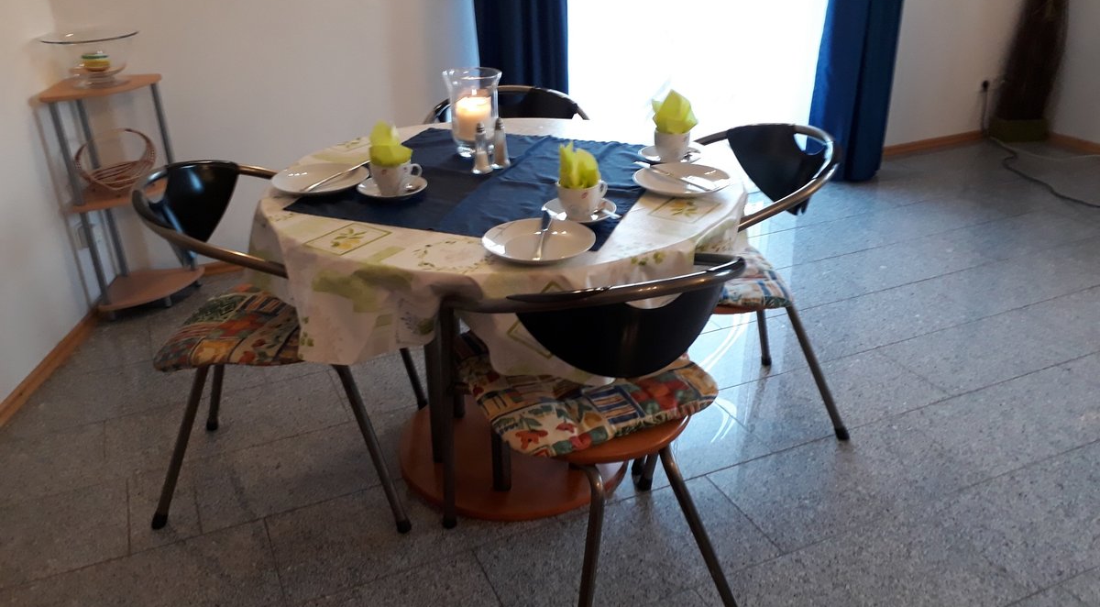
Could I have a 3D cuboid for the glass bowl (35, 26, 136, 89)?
[{"bbox_3d":[-1.449,-0.773,2.724,0.290,0.145,0.290,-14,29,-24],"label":"glass bowl"}]

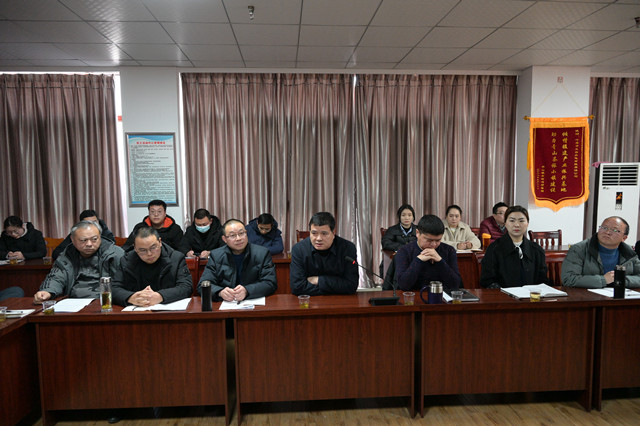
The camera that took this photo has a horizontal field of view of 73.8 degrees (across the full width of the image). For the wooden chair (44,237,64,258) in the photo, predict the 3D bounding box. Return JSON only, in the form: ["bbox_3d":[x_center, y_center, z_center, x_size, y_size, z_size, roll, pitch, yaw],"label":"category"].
[{"bbox_3d":[-2.770,0.742,4.376,0.450,0.920,0.500,-1,5,-4],"label":"wooden chair"}]

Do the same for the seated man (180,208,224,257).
[{"bbox_3d":[-1.233,0.586,4.507,0.540,1.250,0.760,-1,5,-5],"label":"seated man"}]

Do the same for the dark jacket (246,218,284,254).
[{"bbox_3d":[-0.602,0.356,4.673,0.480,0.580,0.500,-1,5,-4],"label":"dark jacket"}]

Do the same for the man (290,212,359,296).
[{"bbox_3d":[0.037,0.675,3.144,0.520,1.310,0.720,0,5,4],"label":"man"}]

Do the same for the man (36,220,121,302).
[{"bbox_3d":[-1.666,0.701,3.065,0.620,1.300,0.720,-2,5,-19],"label":"man"}]

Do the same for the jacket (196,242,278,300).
[{"bbox_3d":[-0.596,0.536,3.135,0.560,0.640,0.500,-1,5,-8],"label":"jacket"}]

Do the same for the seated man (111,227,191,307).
[{"bbox_3d":[-1.169,0.706,3.103,0.560,1.240,0.780,-1,5,-3],"label":"seated man"}]

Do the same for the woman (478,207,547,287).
[{"bbox_3d":[1.506,0.619,3.263,0.530,1.330,0.760,-1,5,-1],"label":"woman"}]

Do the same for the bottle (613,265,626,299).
[{"bbox_3d":[1.988,0.450,2.826,0.072,0.220,0.072,-1,5,-5],"label":"bottle"}]

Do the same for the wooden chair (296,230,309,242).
[{"bbox_3d":[-0.025,0.681,4.805,0.460,0.920,0.500,-1,5,-4],"label":"wooden chair"}]

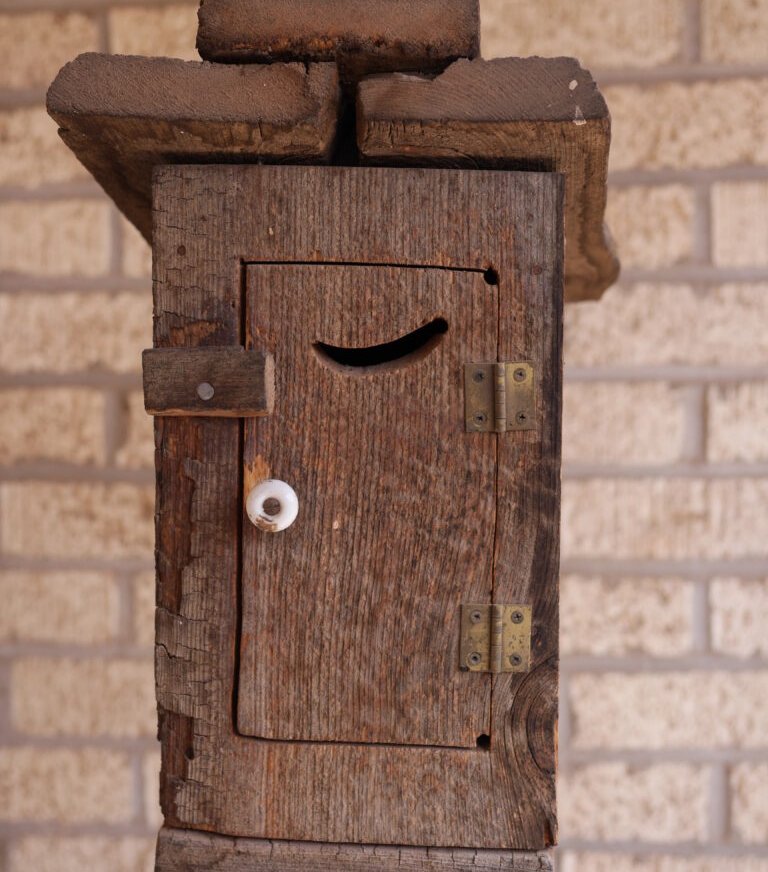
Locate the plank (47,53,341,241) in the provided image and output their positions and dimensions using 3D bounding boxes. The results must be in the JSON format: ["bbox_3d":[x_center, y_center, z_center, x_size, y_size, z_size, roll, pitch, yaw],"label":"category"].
[{"bbox_3d":[-0.055,-0.101,0.622,0.102,0.022,0.218,3,-11,6],"label":"plank"}]

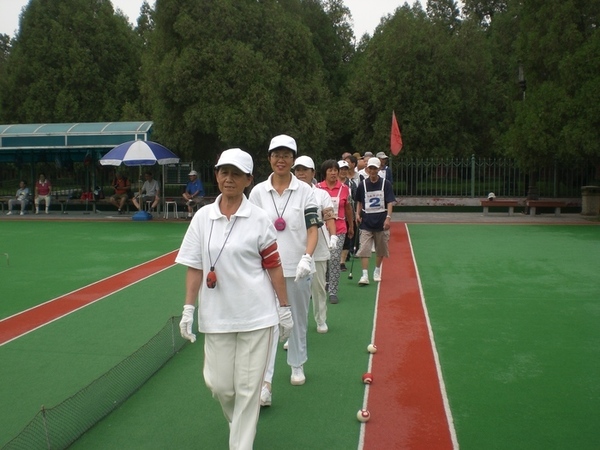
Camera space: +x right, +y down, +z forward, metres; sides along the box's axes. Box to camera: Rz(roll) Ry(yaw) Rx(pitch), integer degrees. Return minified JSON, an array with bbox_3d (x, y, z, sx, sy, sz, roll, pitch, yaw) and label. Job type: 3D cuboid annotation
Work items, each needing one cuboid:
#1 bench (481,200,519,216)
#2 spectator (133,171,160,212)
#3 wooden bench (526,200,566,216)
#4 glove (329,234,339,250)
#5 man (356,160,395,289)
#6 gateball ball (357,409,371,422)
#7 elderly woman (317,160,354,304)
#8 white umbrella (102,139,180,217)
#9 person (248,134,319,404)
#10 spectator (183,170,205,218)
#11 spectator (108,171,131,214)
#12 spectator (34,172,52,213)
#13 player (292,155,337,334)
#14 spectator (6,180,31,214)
[{"bbox_3d":[5.467,-0.467,18.050,1.020,0.430,0.360,0,6,8],"label":"bench"},{"bbox_3d":[-4.723,-0.979,20.400,0.650,1.290,0.800,1,5,9],"label":"spectator"},{"bbox_3d":[7.156,-0.480,19.100,1.030,0.440,0.400,1,5,8],"label":"wooden bench"},{"bbox_3d":[0.278,0.144,5.420,0.085,0.140,0.100,1,6,10],"label":"glove"},{"bbox_3d":[0.972,-0.068,8.450,0.540,1.620,0.480,0,5,7],"label":"man"},{"bbox_3d":[0.369,1.101,3.800,0.075,0.075,0.075,0,5,0],"label":"gateball ball"},{"bbox_3d":[0.355,0.051,7.200,0.500,1.530,0.450,0,6,7],"label":"elderly woman"},{"bbox_3d":[-4.419,-1.250,18.250,2.220,2.220,2.220,1,5,8],"label":"white umbrella"},{"bbox_3d":[-0.115,0.253,4.330,0.520,1.680,0.500,0,6,6],"label":"person"},{"bbox_3d":[-3.075,-0.900,19.200,0.550,1.340,0.750,4,7,37],"label":"spectator"},{"bbox_3d":[-5.553,-0.967,20.300,0.580,1.290,0.780,-1,5,-4],"label":"spectator"},{"bbox_3d":[-7.983,-0.965,20.500,0.510,1.270,0.750,-2,5,-16],"label":"spectator"},{"bbox_3d":[0.060,0.188,5.580,0.500,1.570,0.520,1,6,10],"label":"player"},{"bbox_3d":[-8.334,-0.834,19.500,0.520,1.040,0.720,2,6,19],"label":"spectator"}]

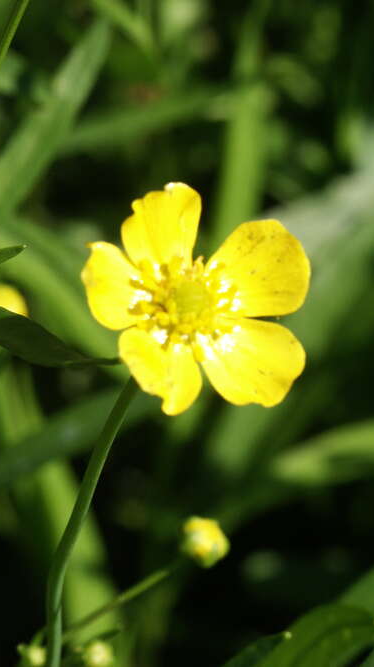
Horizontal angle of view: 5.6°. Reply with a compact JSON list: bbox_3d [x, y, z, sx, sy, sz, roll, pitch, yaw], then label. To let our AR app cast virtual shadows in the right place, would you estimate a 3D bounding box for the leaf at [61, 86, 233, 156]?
[{"bbox_3d":[-0.004,-0.023,0.420,0.022,0.002,0.004,-16,43,0],"label":"leaf"}]

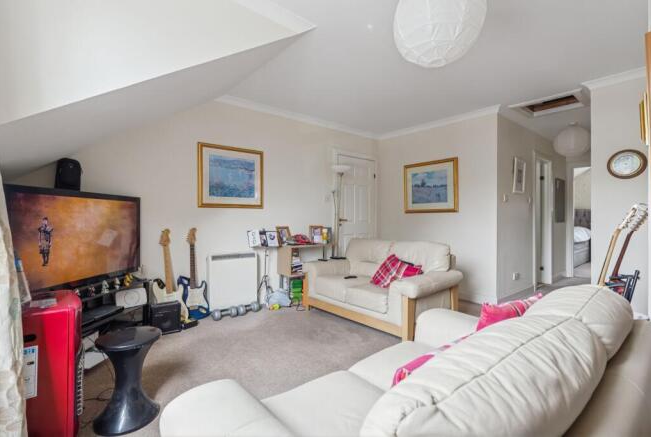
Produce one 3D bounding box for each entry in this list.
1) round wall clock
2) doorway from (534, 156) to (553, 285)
[{"bbox_3d":[2.667,-0.477,2.577,0.045,0.263,0.263,0,1,-39],"label":"round wall clock"},{"bbox_3d":[3.423,0.040,4.624,0.850,2.050,0.111,0,1,-39],"label":"doorway"}]

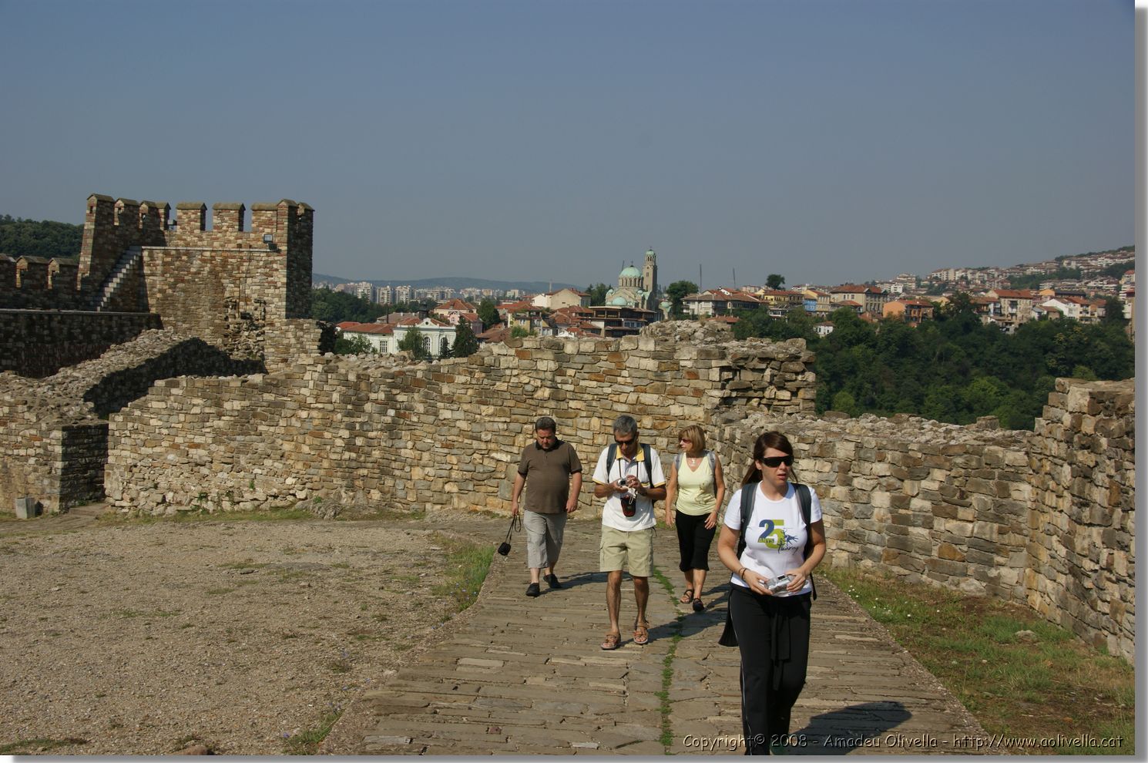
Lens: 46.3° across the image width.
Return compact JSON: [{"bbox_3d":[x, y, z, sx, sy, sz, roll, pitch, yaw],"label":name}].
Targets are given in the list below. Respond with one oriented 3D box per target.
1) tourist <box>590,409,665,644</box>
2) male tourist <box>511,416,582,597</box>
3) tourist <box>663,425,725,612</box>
[{"bbox_3d":[0.419,1.114,10.070,0.560,1.717,0.580,1,2,4],"label":"tourist"},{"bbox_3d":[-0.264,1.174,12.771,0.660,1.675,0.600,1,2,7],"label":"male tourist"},{"bbox_3d":[1.069,1.189,11.822,0.530,1.603,0.550,1,2,9],"label":"tourist"}]

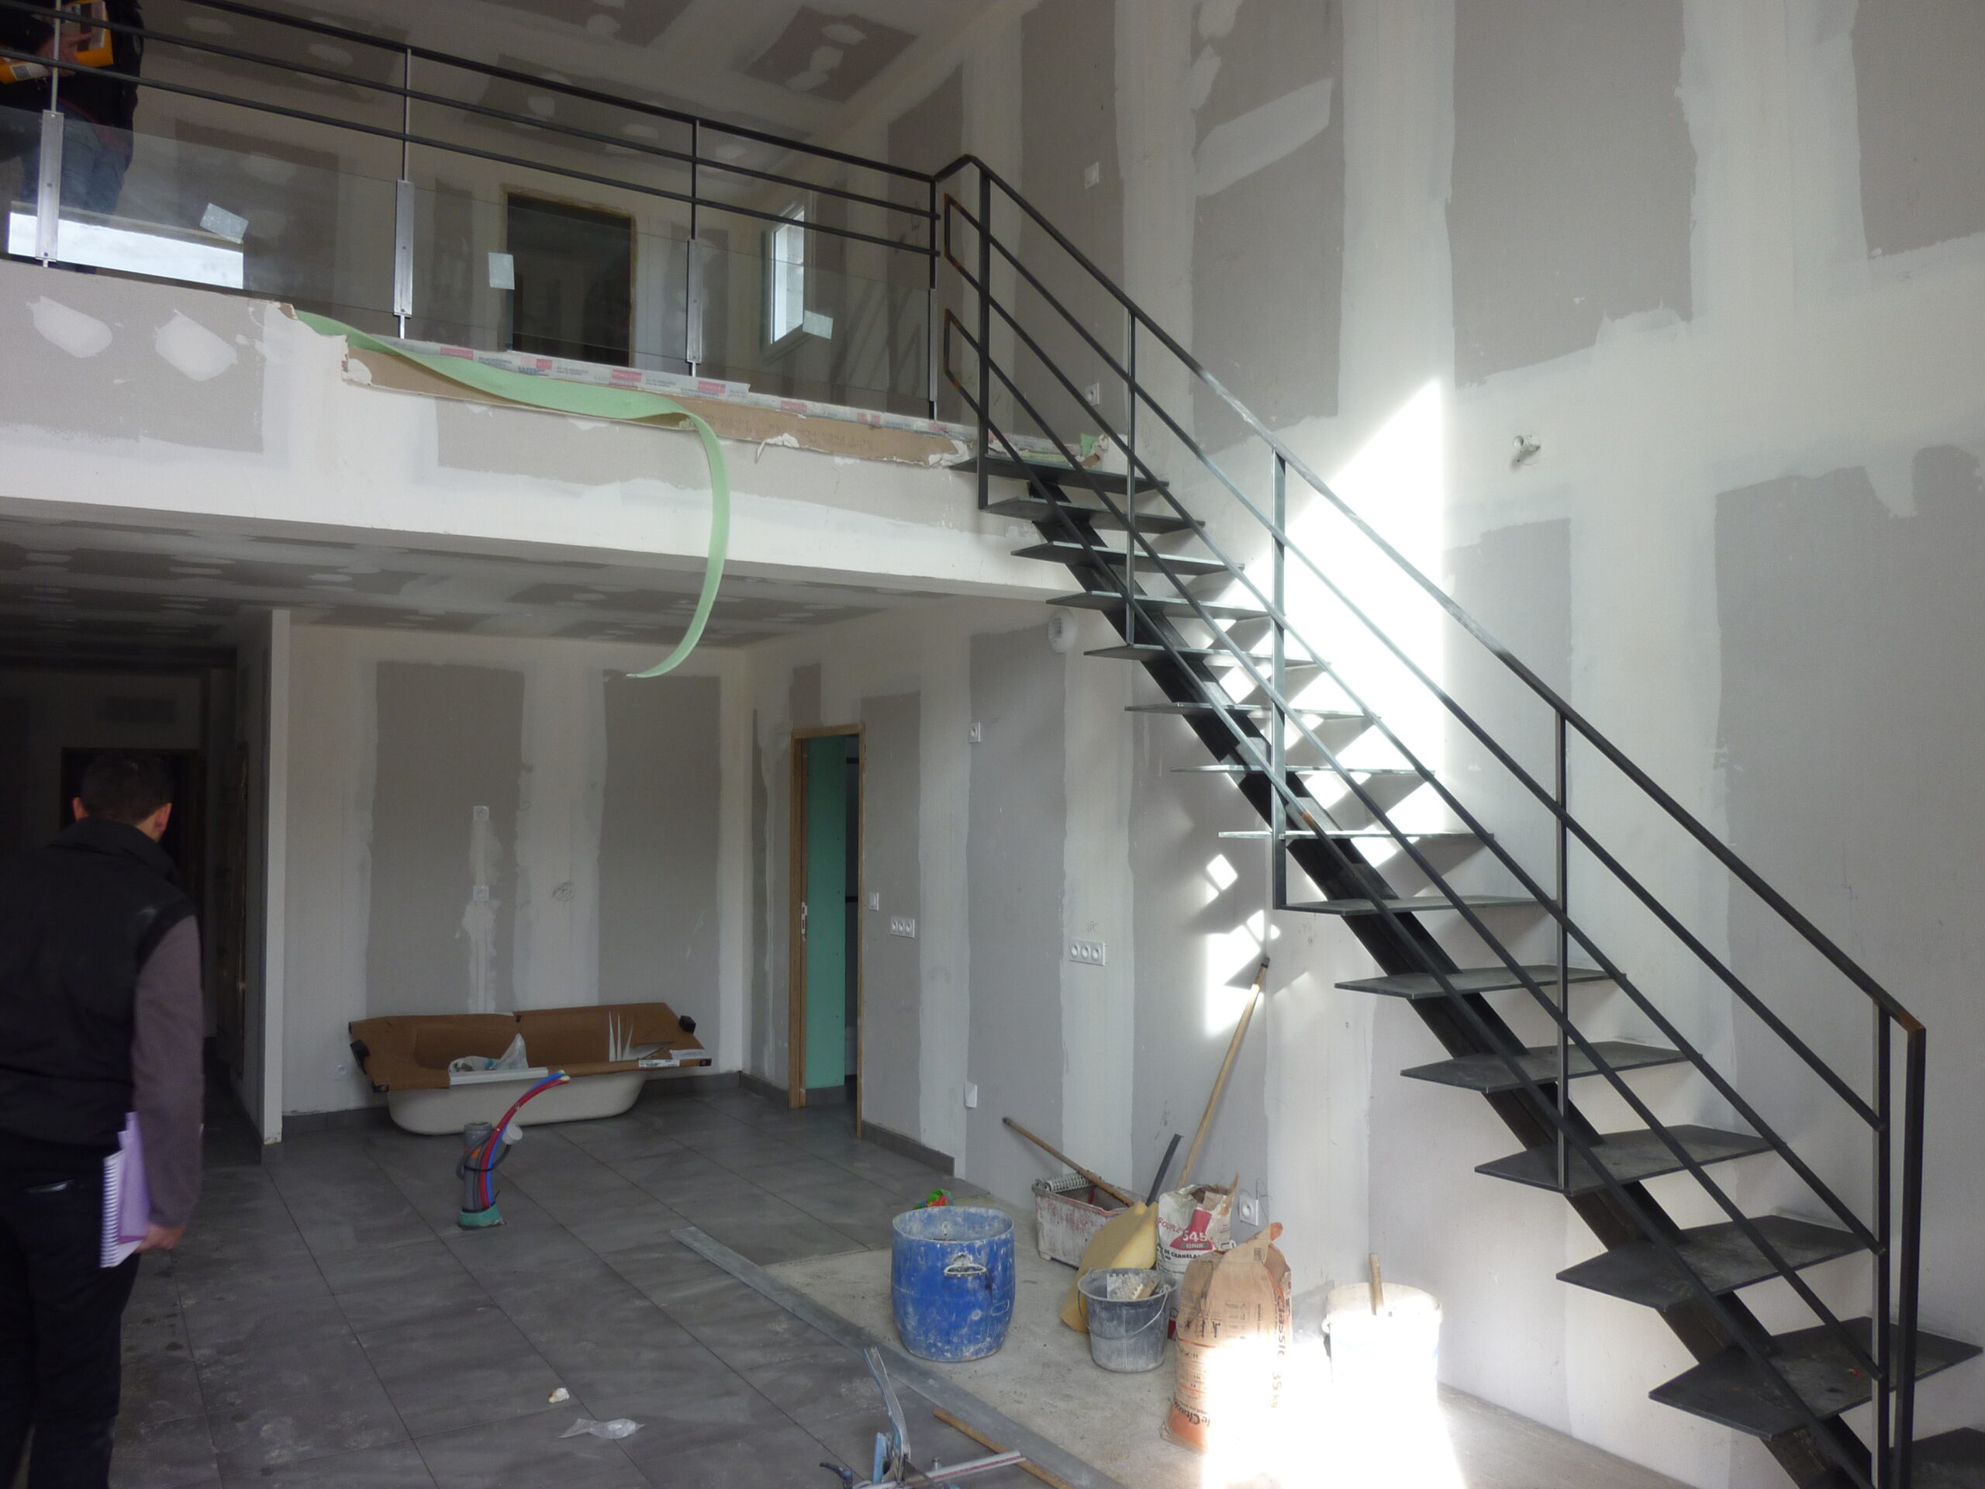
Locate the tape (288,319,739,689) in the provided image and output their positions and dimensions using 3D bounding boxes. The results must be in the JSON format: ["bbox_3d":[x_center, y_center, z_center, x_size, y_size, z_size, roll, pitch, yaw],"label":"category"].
[{"bbox_3d":[-1.440,-0.743,4.407,1.300,1.020,0.200,2,-3,-29],"label":"tape"}]

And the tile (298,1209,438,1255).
[{"bbox_3d":[-2.437,1.933,5.627,0.450,0.012,0.450,2,-3,-32],"label":"tile"}]

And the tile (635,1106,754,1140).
[{"bbox_3d":[-1.637,2.038,7.738,0.450,0.012,0.450,2,-3,-32],"label":"tile"}]

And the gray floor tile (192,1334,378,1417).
[{"bbox_3d":[-2.087,1.860,4.238,0.450,0.012,0.450,2,-3,-33],"label":"gray floor tile"}]

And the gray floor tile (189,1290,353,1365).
[{"bbox_3d":[-2.329,1.877,4.617,0.450,0.012,0.450,2,-3,-33],"label":"gray floor tile"}]

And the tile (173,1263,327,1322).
[{"bbox_3d":[-2.572,1.894,4.995,0.450,0.012,0.450,2,-3,-33],"label":"tile"}]

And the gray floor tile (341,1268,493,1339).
[{"bbox_3d":[-1.953,1.897,4.865,0.450,0.012,0.450,2,-3,-32],"label":"gray floor tile"}]

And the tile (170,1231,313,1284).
[{"bbox_3d":[-2.819,1.920,5.385,0.450,0.012,0.450,2,-3,-32],"label":"tile"}]

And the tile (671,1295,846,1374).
[{"bbox_3d":[-0.705,1.887,4.586,0.450,0.012,0.450,2,-3,-32],"label":"tile"}]

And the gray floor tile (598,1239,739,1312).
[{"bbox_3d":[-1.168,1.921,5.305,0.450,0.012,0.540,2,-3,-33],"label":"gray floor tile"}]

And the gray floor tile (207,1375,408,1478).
[{"bbox_3d":[-1.850,1.849,3.861,0.450,0.012,0.450,2,-3,-32],"label":"gray floor tile"}]

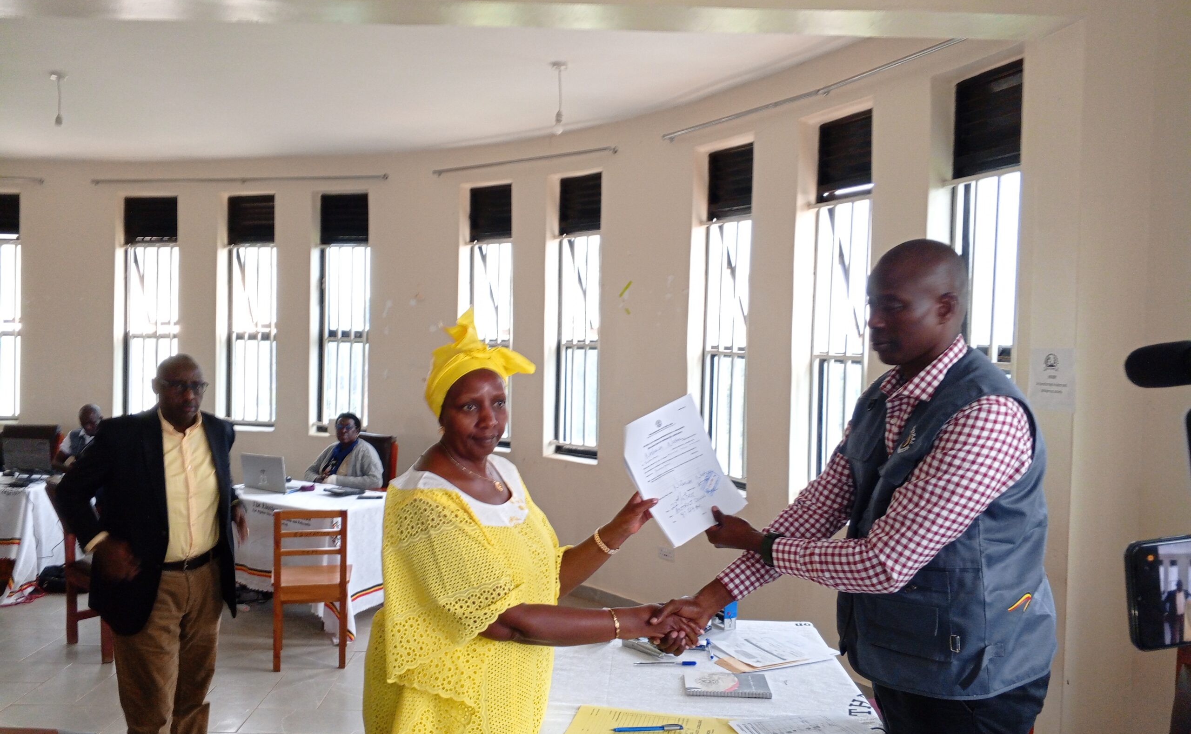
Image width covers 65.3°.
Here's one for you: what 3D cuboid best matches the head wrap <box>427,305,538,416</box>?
[{"bbox_3d":[-0.268,-0.012,2.160,0.220,0.245,0.230,0,1,-37],"label":"head wrap"}]

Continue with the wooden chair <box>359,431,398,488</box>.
[{"bbox_3d":[-1.748,0.987,6.239,0.600,1.060,0.640,2,1,30],"label":"wooden chair"}]

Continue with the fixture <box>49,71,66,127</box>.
[{"bbox_3d":[-3.117,-1.552,5.380,0.095,0.315,0.095,1,1,0],"label":"fixture"}]

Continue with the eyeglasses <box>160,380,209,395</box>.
[{"bbox_3d":[-1.442,0.072,3.230,0.140,0.047,0.145,13,8,40],"label":"eyeglasses"}]

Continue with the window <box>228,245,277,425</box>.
[{"bbox_3d":[-2.915,-0.273,7.900,0.490,1.530,0.100,2,1,15],"label":"window"}]

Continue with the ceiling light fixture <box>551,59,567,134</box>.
[{"bbox_3d":[-0.193,-1.455,5.020,0.090,0.400,0.090,1,1,0],"label":"ceiling light fixture"}]

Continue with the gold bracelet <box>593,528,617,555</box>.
[{"bbox_3d":[0.026,0.396,2.120,0.012,0.067,0.060,-38,-2,25],"label":"gold bracelet"}]

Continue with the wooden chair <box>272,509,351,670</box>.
[{"bbox_3d":[-1.491,1.134,4.942,0.410,0.830,0.420,1,1,-13],"label":"wooden chair"}]

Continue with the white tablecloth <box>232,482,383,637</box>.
[{"bbox_3d":[-1.731,1.131,5.592,1.250,0.720,0.740,2,1,30],"label":"white tablecloth"}]

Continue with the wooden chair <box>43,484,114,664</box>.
[{"bbox_3d":[-2.590,1.063,5.031,0.580,0.920,0.500,0,2,-42],"label":"wooden chair"}]

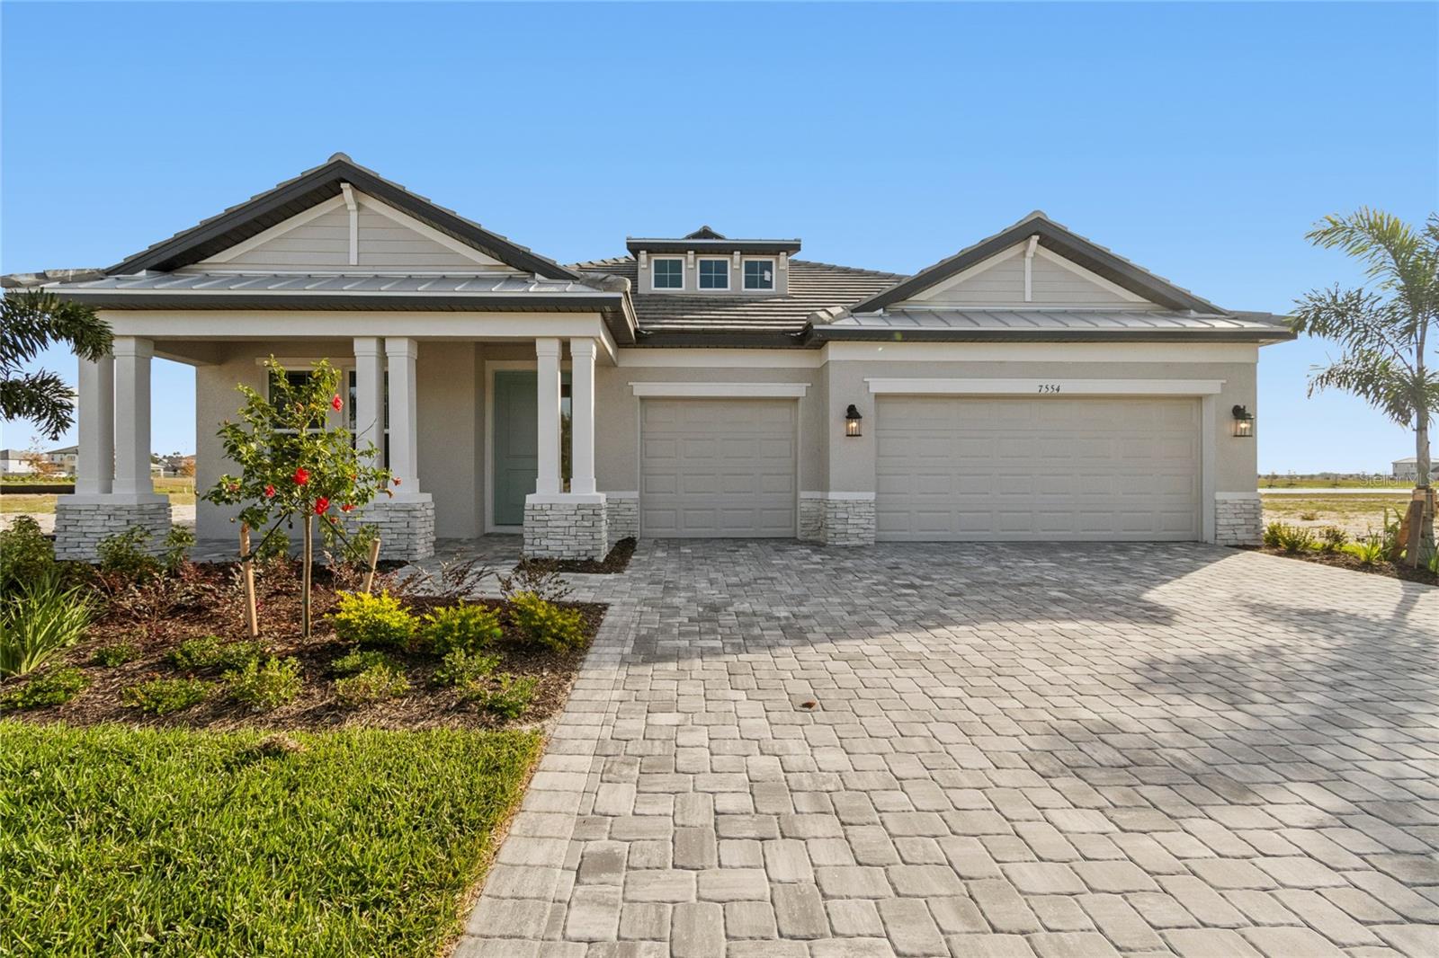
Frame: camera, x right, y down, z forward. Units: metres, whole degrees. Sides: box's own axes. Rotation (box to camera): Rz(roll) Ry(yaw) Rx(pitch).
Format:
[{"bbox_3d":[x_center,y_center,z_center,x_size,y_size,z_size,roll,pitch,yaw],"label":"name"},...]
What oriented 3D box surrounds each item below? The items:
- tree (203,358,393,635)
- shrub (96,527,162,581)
[{"bbox_3d":[-3.120,0.130,4.520,1.270,2.090,1.200,0,0,0],"label":"tree"},{"bbox_3d":[-6.500,0.810,6.600,0.600,0.580,0.560,0,0,0],"label":"shrub"}]

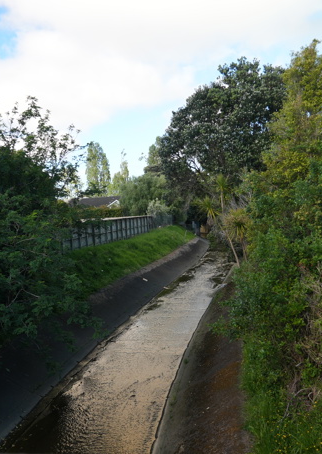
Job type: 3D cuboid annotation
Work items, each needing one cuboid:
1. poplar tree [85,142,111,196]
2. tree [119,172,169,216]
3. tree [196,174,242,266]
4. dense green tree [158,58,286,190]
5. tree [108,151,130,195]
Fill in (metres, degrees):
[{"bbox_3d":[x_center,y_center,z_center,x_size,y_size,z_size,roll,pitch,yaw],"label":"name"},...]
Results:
[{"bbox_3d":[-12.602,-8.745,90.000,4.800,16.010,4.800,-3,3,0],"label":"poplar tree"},{"bbox_3d":[-2.037,-3.173,56.000,6.300,7.100,6.000,-3,3,0],"label":"tree"},{"bbox_3d":[4.128,-0.522,32.000,3.200,6.350,3.000,-3,3,0],"label":"tree"},{"bbox_3d":[5.237,-6.528,38.000,11.800,15.480,10.500,-3,3,0],"label":"dense green tree"},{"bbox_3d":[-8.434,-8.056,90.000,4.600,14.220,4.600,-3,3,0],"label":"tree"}]

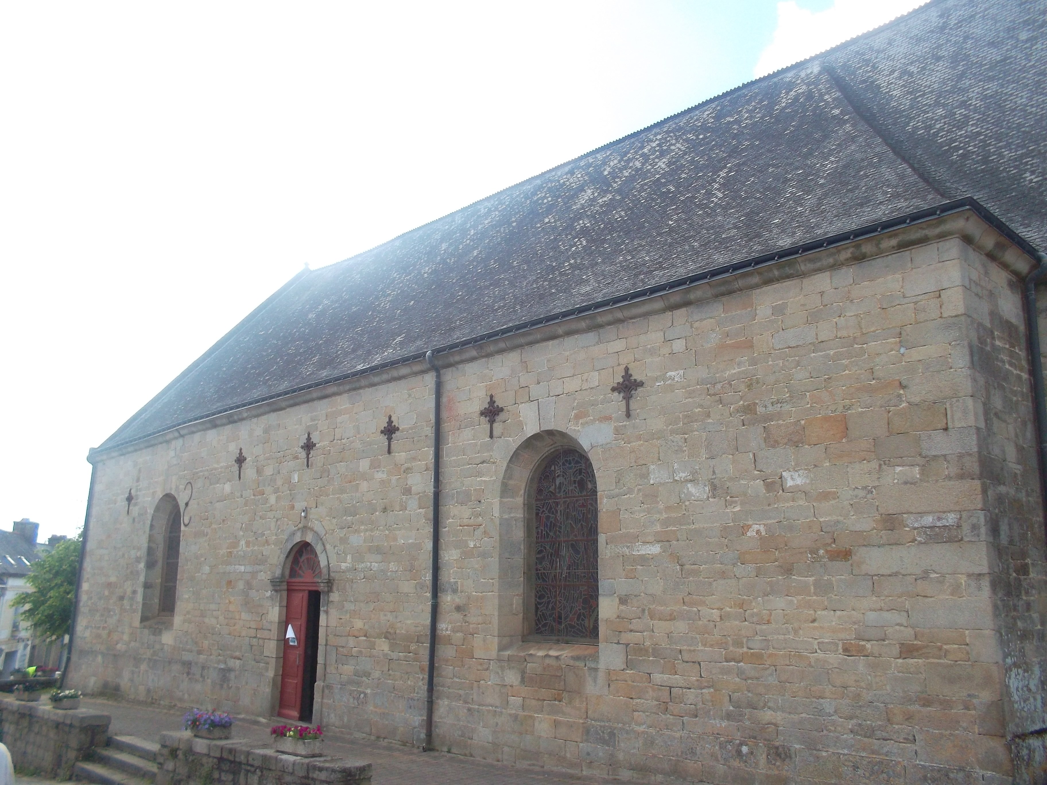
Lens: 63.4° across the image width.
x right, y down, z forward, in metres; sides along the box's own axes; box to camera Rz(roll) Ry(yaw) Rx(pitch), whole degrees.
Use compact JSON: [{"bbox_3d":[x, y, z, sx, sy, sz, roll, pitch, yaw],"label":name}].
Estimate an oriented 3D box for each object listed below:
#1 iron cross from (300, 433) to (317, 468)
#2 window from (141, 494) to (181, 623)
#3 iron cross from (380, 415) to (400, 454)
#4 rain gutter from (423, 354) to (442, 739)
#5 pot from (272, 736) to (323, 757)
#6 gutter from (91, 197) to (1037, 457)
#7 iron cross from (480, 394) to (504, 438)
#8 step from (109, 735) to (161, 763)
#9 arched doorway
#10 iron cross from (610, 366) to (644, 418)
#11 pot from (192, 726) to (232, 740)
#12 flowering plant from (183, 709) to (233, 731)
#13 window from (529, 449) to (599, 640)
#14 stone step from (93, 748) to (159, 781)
[{"bbox_3d":[-4.156,1.103,16.257,0.520,0.690,0.060,-11,-17,42],"label":"iron cross"},{"bbox_3d":[-8.215,3.869,19.811,1.740,3.006,0.460,-11,-17,42],"label":"window"},{"bbox_3d":[-2.326,0.720,14.607,0.520,0.690,0.060,-11,-17,42],"label":"iron cross"},{"bbox_3d":[-1.512,2.345,13.249,0.120,6.115,0.340,-11,-17,42],"label":"rain gutter"},{"bbox_3d":[-2.972,4.662,11.236,0.650,0.195,0.270,-11,-17,42],"label":"pot"},{"bbox_3d":[-3.079,0.142,16.764,22.800,0.340,2.200,-11,-17,42],"label":"gutter"},{"bbox_3d":[-0.478,0.353,12.662,0.527,0.694,0.068,-12,-18,43],"label":"iron cross"},{"bbox_3d":[-6.120,5.748,13.680,2.083,0.157,0.349,-12,-18,43],"label":"step"},{"bbox_3d":[-4.031,4.322,15.531,1.445,3.136,0.289,-12,-18,43],"label":"arched doorway"},{"bbox_3d":[1.336,-0.004,10.909,0.530,0.683,0.068,-12,-18,43],"label":"iron cross"},{"bbox_3d":[-4.484,4.880,12.237,0.630,0.195,0.270,-11,-17,42],"label":"pot"},{"bbox_3d":[-4.766,4.931,12.828,0.782,0.255,0.340,-12,-18,43],"label":"flowering plant"},{"bbox_3d":[0.591,2.097,11.754,1.411,2.686,0.213,-12,-18,43],"label":"window"},{"bbox_3d":[-6.128,5.797,13.228,2.168,0.157,0.340,-12,-18,43],"label":"stone step"}]

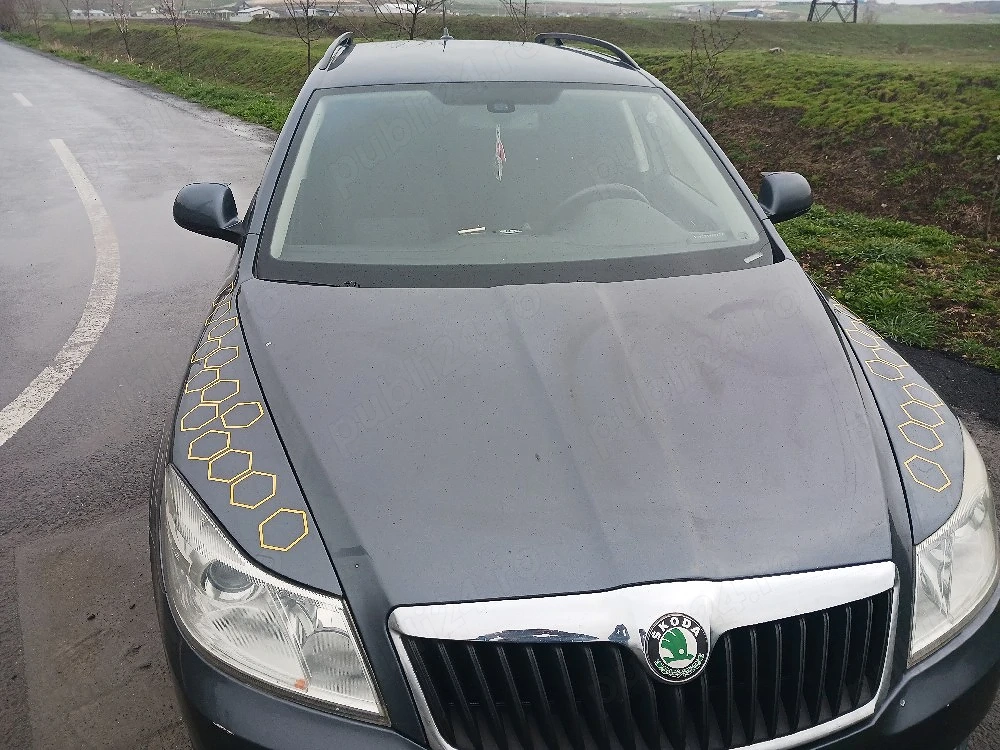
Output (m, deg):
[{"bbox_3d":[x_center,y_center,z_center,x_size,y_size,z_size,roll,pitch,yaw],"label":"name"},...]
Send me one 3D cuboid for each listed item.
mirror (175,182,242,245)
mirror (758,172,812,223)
[{"bbox_3d":[-0.856,-0.473,2.295,0.215,0.170,0.140,-3,25,-8],"label":"mirror"},{"bbox_3d":[0.924,-0.562,2.549,0.215,0.170,0.140,-3,25,-8],"label":"mirror"}]

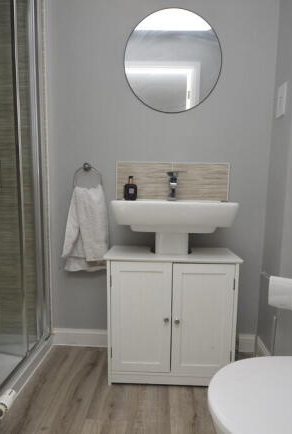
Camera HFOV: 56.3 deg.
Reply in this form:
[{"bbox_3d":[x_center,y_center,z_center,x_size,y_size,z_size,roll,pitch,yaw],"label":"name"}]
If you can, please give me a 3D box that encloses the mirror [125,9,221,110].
[{"bbox_3d":[0.137,-0.781,1.378,0.496,0.496,0.022,1,6,2],"label":"mirror"}]

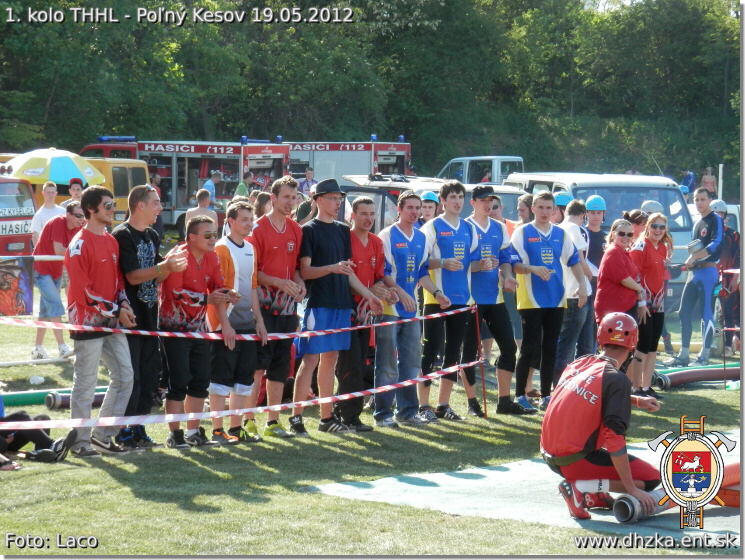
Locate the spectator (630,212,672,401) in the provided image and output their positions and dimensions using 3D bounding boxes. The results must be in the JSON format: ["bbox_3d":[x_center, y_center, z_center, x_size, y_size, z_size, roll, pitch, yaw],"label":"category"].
[{"bbox_3d":[2.435,0.213,16.469,0.450,1.592,0.350,-1,4,-28],"label":"spectator"}]

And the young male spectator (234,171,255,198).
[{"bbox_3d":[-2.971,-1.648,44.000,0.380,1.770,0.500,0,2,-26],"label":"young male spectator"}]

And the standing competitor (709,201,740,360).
[{"bbox_3d":[4.057,-0.029,21.600,0.580,1.810,0.450,1,2,20],"label":"standing competitor"}]

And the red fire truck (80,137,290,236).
[{"bbox_3d":[-5.598,-2.482,51.867,6.800,2.850,2.150,3,5,34],"label":"red fire truck"}]

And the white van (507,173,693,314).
[{"bbox_3d":[3.540,-0.580,30.400,1.950,2.170,5.000,0,2,-7],"label":"white van"}]

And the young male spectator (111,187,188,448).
[{"bbox_3d":[-1.561,0.265,13.146,0.500,1.790,0.540,2,4,37],"label":"young male spectator"}]

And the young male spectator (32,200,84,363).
[{"bbox_3d":[-3.193,0.010,19.400,0.620,1.600,0.500,2,3,37],"label":"young male spectator"}]

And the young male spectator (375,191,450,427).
[{"bbox_3d":[0.304,0.216,14.400,0.530,1.780,0.440,-1,2,-36],"label":"young male spectator"}]

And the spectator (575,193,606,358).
[{"bbox_3d":[2.105,0.043,18.345,0.500,1.740,0.360,0,3,-3],"label":"spectator"}]

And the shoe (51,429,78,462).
[{"bbox_3d":[-2.036,1.096,12.550,0.120,0.280,0.105,27,1,31],"label":"shoe"}]

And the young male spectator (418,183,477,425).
[{"bbox_3d":[0.597,0.155,14.900,0.540,1.830,0.420,-1,3,-27],"label":"young male spectator"}]

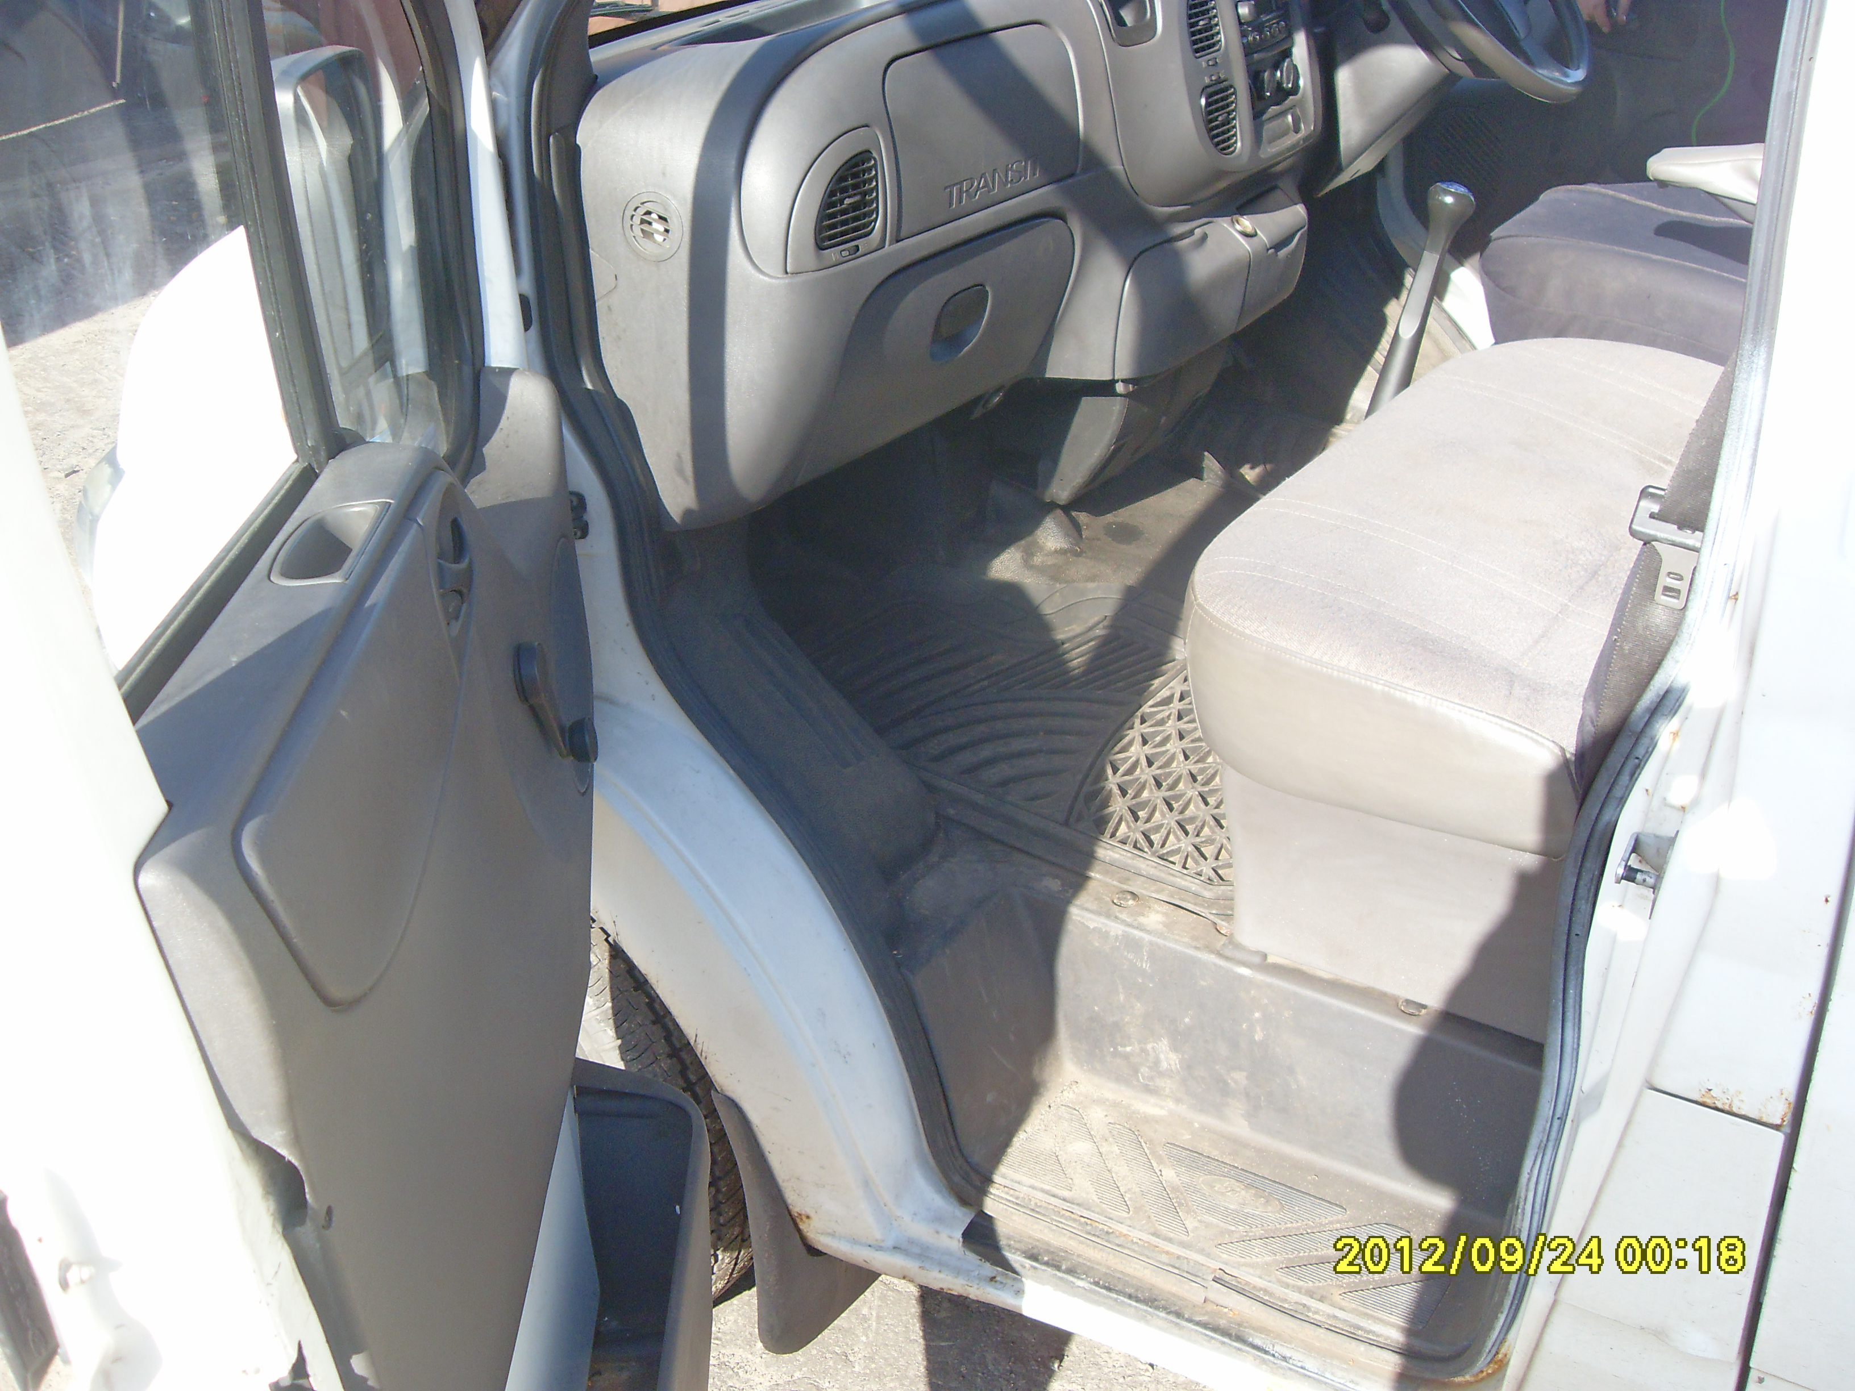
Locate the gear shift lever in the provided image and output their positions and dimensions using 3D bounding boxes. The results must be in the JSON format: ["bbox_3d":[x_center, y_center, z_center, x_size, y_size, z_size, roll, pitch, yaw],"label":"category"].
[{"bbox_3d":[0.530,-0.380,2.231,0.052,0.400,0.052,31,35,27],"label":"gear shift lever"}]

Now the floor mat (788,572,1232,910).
[{"bbox_3d":[0.172,-0.005,2.237,0.710,0.030,0.560,19,35,40],"label":"floor mat"}]

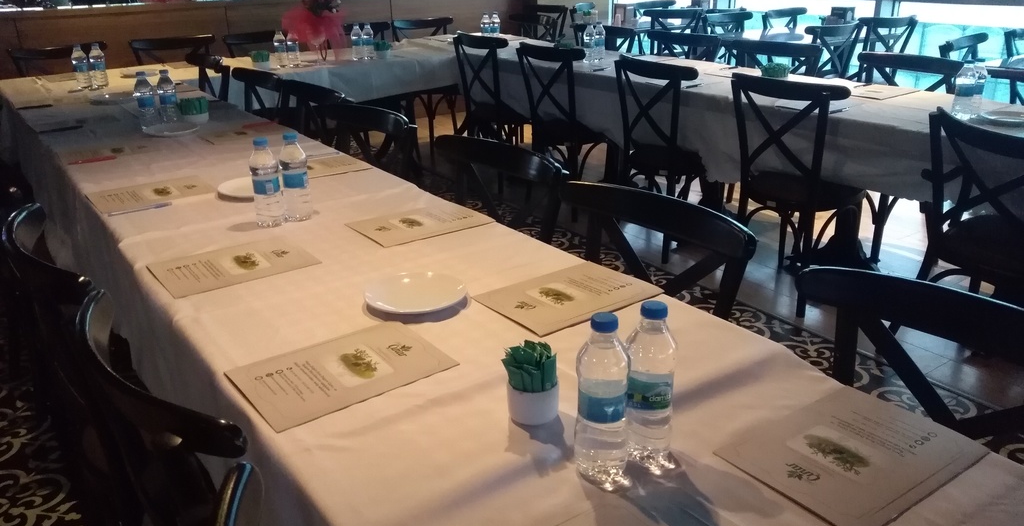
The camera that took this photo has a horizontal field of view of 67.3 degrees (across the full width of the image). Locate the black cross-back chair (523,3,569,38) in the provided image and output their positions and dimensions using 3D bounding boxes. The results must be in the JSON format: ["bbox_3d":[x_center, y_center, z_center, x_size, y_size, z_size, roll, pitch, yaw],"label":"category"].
[{"bbox_3d":[0.225,-2.006,7.345,0.485,0.885,0.495,-13,25,-27],"label":"black cross-back chair"}]

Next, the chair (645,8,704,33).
[{"bbox_3d":[1.271,-1.704,6.551,0.485,0.885,0.495,-7,23,-15],"label":"chair"}]

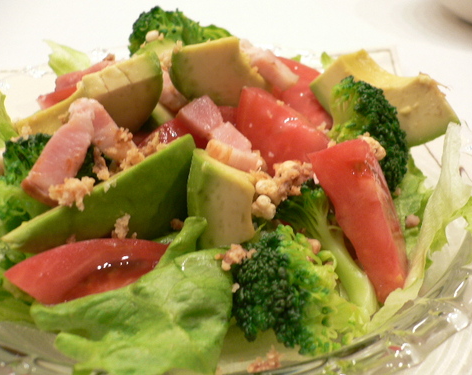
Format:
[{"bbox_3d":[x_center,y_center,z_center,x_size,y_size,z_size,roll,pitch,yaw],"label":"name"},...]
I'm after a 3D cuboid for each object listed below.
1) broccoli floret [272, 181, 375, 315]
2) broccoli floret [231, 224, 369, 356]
[{"bbox_3d":[0.037,0.022,0.197,0.034,0.034,0.058,-26,67,-7],"label":"broccoli floret"},{"bbox_3d":[0.023,0.036,0.181,0.040,0.042,0.040,-9,35,-36],"label":"broccoli floret"}]

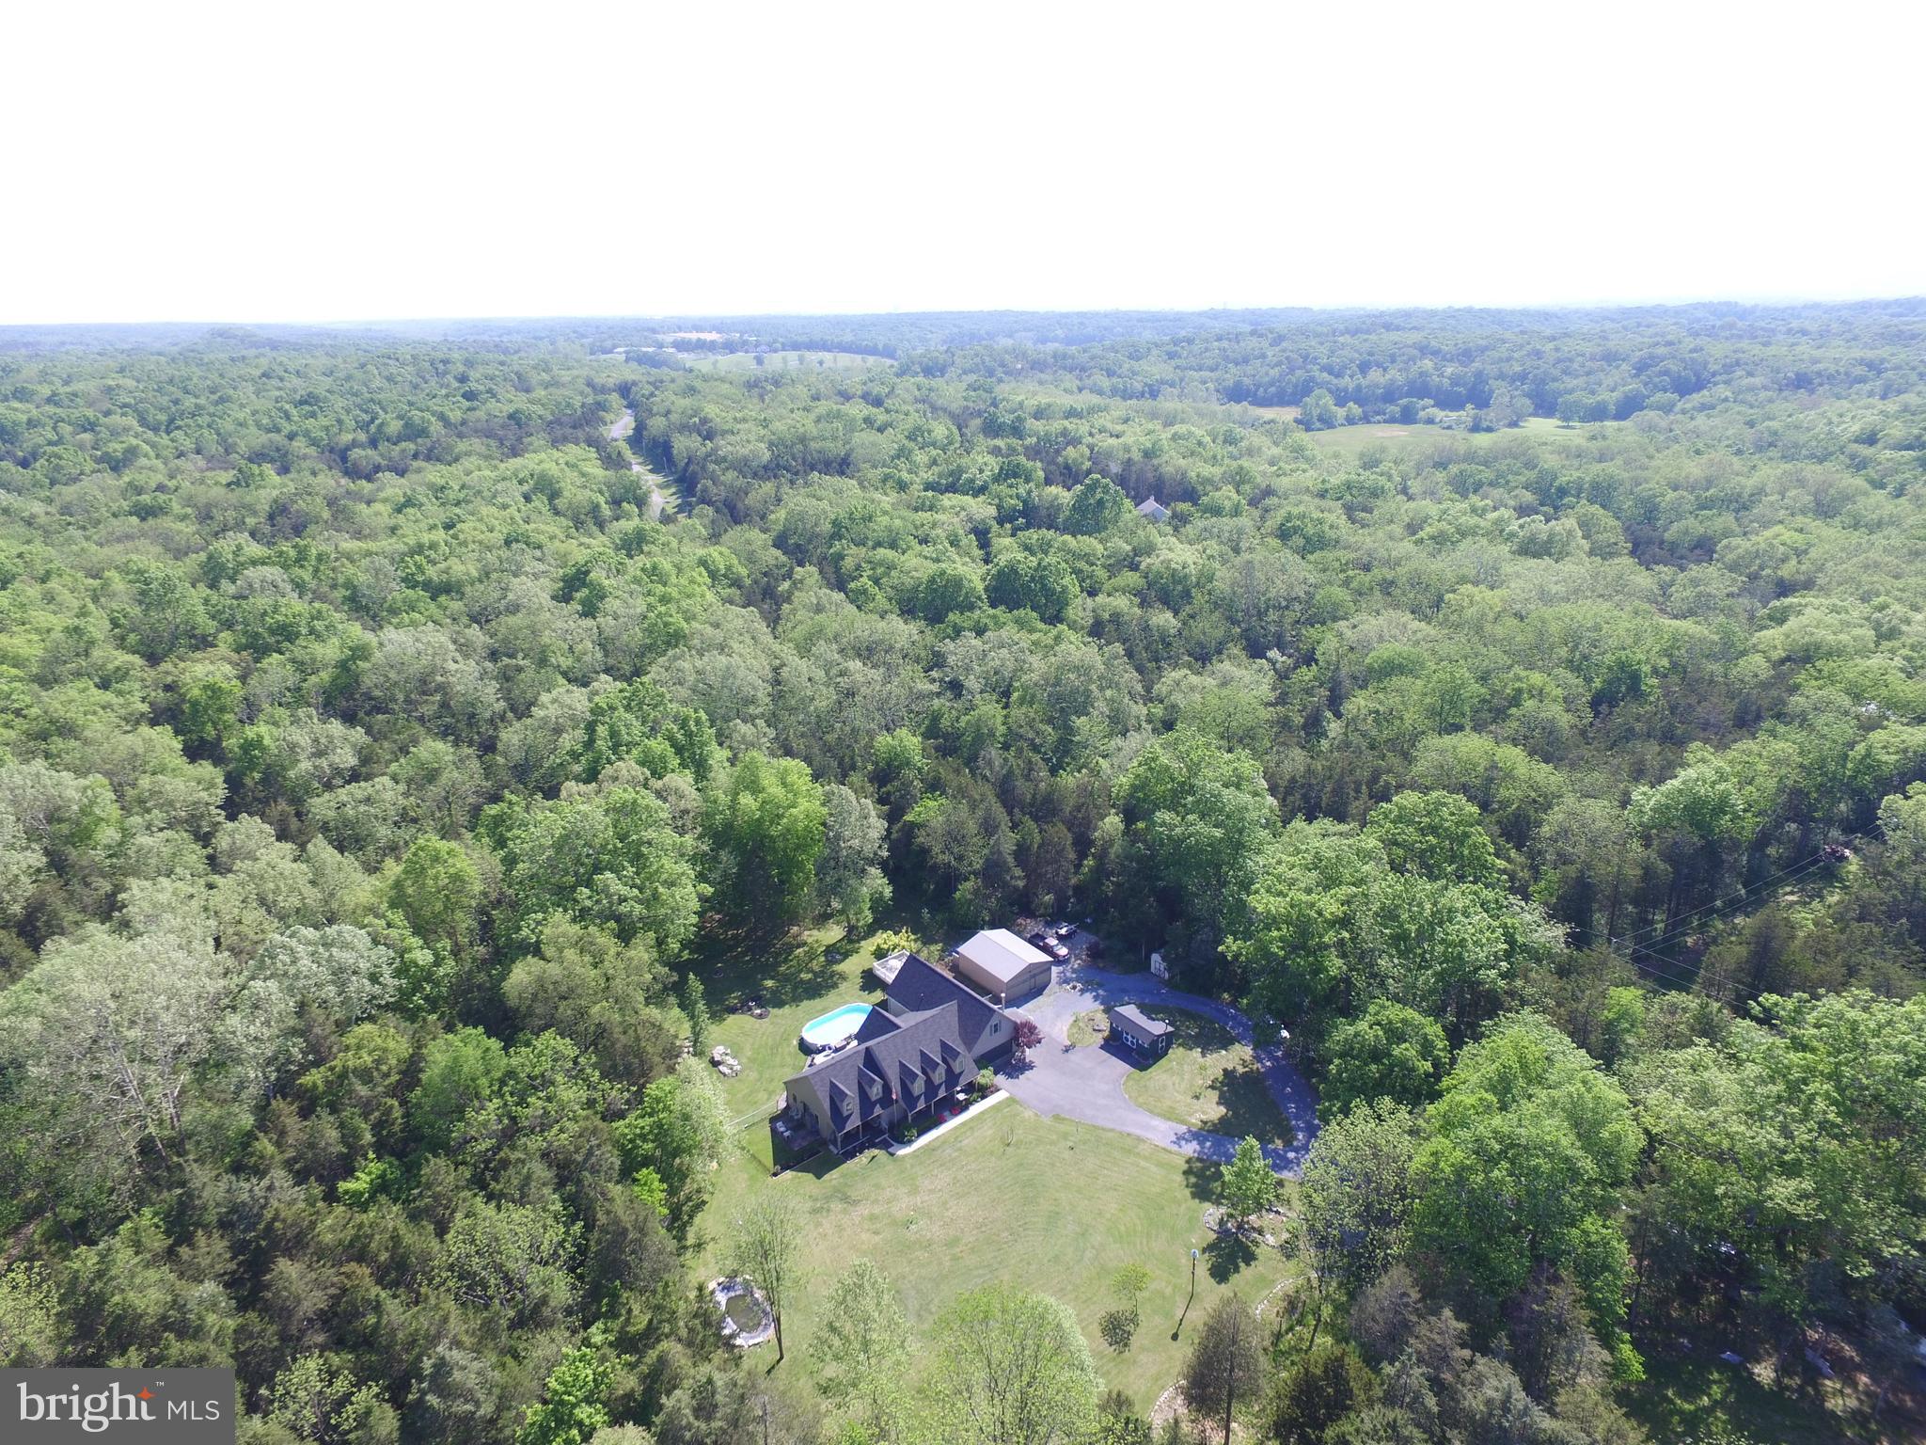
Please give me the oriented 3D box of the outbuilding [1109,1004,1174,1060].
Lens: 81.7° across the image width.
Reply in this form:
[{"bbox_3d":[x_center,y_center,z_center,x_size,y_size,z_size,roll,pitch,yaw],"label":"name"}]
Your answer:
[{"bbox_3d":[19.870,34.420,124.150,3.760,3.270,6.200,-15,25,-35],"label":"outbuilding"}]

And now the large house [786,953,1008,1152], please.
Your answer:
[{"bbox_3d":[-6.980,34.420,118.680,23.950,7.560,16.350,-17,26,-38],"label":"large house"}]

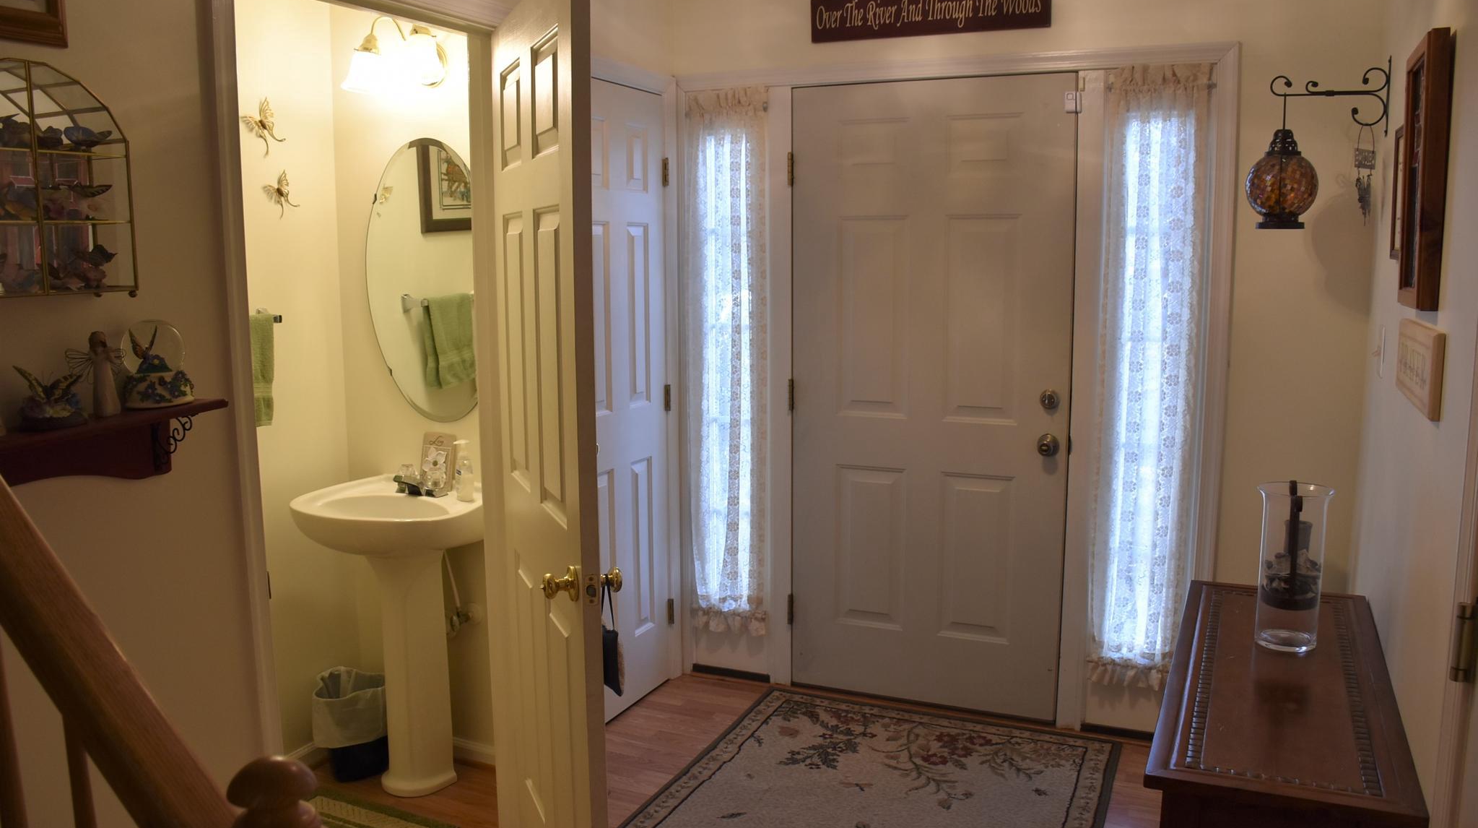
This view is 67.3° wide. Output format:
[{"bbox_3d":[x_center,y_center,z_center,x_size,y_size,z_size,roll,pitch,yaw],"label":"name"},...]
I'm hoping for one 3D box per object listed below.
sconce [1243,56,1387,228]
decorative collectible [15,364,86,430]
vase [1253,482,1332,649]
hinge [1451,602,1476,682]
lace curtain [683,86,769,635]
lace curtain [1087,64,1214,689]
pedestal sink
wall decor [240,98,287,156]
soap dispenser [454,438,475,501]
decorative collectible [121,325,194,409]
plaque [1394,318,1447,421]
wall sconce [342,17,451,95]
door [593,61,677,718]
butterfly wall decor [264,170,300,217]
[{"bbox_3d":[1.501,-0.700,2.885,0.325,0.433,0.180,3,10,23],"label":"sconce"},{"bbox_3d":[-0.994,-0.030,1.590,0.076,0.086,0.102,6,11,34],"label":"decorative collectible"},{"bbox_3d":[1.085,0.301,2.180,0.139,0.311,0.139,4,9,25],"label":"vase"},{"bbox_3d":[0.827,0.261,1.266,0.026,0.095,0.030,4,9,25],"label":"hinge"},{"bbox_3d":[-0.041,-0.154,3.870,0.304,1.904,0.050,4,9,25],"label":"lace curtain"},{"bbox_3d":[1.204,-0.080,3.294,0.289,1.848,0.050,4,9,25],"label":"lace curtain"},{"bbox_3d":[-0.963,0.662,3.140,0.570,0.885,0.450,3,10,23],"label":"pedestal sink"},{"bbox_3d":[-1.288,-0.786,3.036,0.045,0.156,0.160,3,10,23],"label":"wall decor"},{"bbox_3d":[-0.752,0.152,3.051,0.052,0.162,0.055,-6,11,-33],"label":"soap dispenser"},{"bbox_3d":[-0.945,-0.085,1.795,0.104,0.137,0.104,-7,11,-39],"label":"decorative collectible"},{"bbox_3d":[1.159,-0.091,1.890,0.015,0.131,0.462,4,9,25],"label":"plaque"},{"bbox_3d":[-0.923,-0.989,3.046,0.357,0.214,0.221,4,9,25],"label":"wall sconce"},{"bbox_3d":[-0.394,-0.024,3.655,0.040,2.035,0.610,3,10,23],"label":"door"},{"bbox_3d":[-1.270,-0.615,3.105,0.040,0.130,0.130,3,10,23],"label":"butterfly wall decor"}]

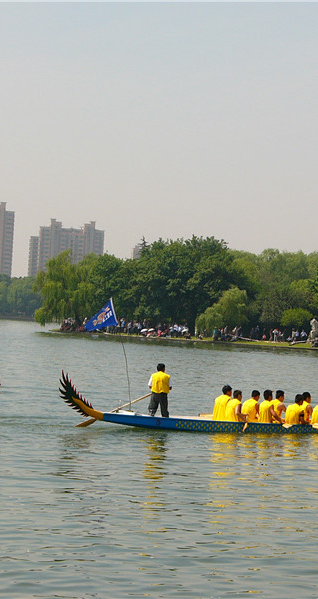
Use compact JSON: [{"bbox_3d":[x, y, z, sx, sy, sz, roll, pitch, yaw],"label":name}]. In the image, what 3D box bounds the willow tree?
[{"bbox_3d":[-12.915,-1.367,262.000,8.500,10.700,8.500,3,0,0],"label":"willow tree"}]

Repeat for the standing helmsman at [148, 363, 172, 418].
[{"bbox_3d":[0.045,2.751,57.500,0.620,1.680,0.420,3,0,20],"label":"standing helmsman"}]

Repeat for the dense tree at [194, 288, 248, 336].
[{"bbox_3d":[8.579,1.554,259.000,7.200,6.800,7.000,3,0,0],"label":"dense tree"}]

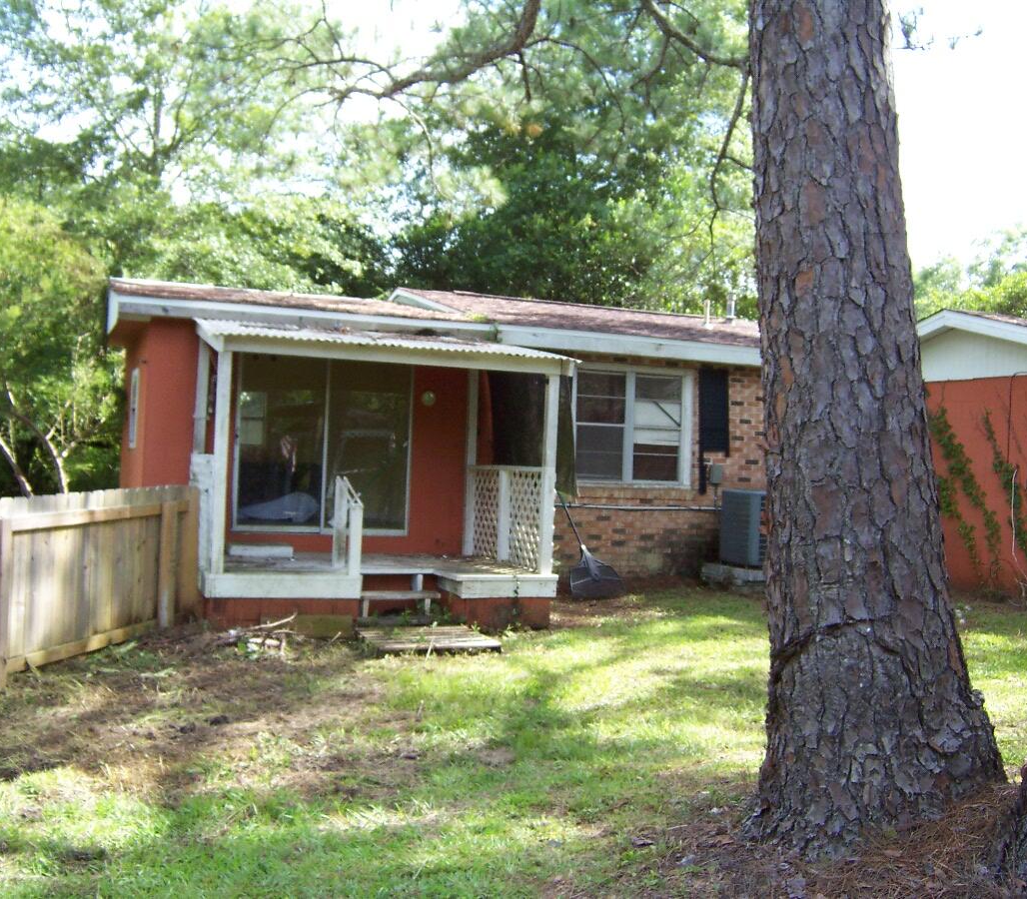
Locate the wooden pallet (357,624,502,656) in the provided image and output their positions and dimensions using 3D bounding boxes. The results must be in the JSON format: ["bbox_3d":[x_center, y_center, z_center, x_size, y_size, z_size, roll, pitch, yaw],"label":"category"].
[{"bbox_3d":[-0.723,1.598,9.451,1.000,0.110,0.977,2,0,-21],"label":"wooden pallet"}]

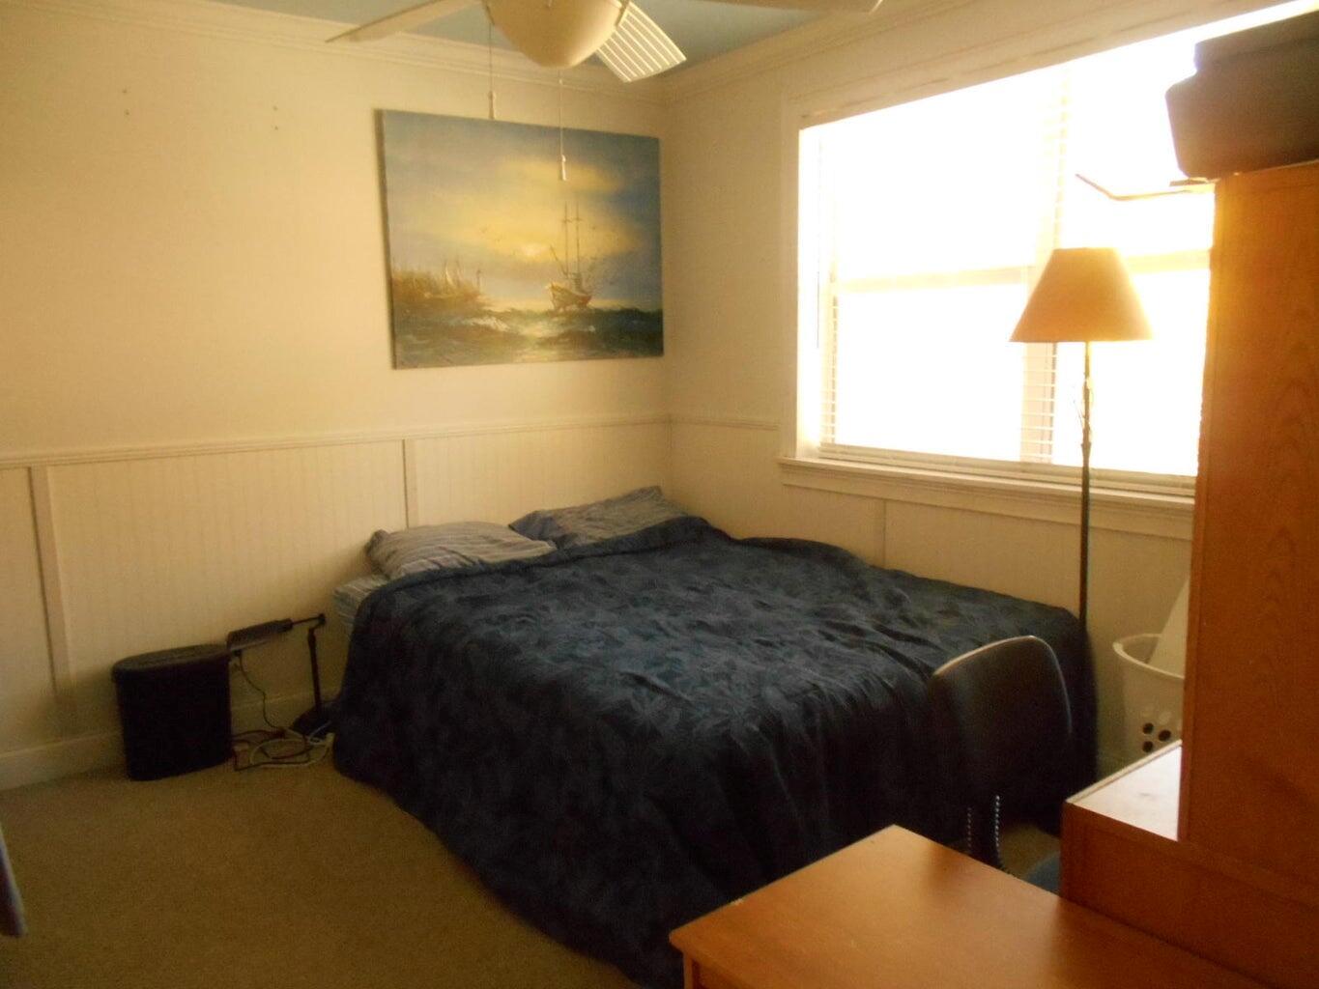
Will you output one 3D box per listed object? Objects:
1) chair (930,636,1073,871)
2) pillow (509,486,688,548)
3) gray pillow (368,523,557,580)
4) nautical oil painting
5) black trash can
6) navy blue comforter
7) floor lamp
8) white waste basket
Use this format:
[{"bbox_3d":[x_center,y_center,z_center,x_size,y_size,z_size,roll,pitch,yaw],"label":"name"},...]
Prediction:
[{"bbox_3d":[0.775,0.686,1.582,0.500,0.830,0.570,-7,10,-34],"label":"chair"},{"bbox_3d":[-0.185,0.139,4.036,0.720,0.170,0.450,-7,30,-34],"label":"pillow"},{"bbox_3d":[-0.665,0.210,3.691,0.700,0.170,0.450,-7,20,-34],"label":"gray pillow"},{"bbox_3d":[-0.491,-0.986,3.960,1.195,0.920,0.035,-7,10,-34],"label":"nautical oil painting"},{"bbox_3d":[-1.603,0.726,3.295,0.350,0.367,0.210,-7,10,-34],"label":"black trash can"},{"bbox_3d":[0.055,0.584,3.057,1.640,0.640,1.900,-7,10,-34],"label":"navy blue comforter"},{"bbox_3d":[1.115,0.156,2.602,0.400,1.570,0.400,-7,10,-34],"label":"floor lamp"},{"bbox_3d":[1.277,0.677,2.365,0.390,0.600,0.390,-7,10,-34],"label":"white waste basket"}]

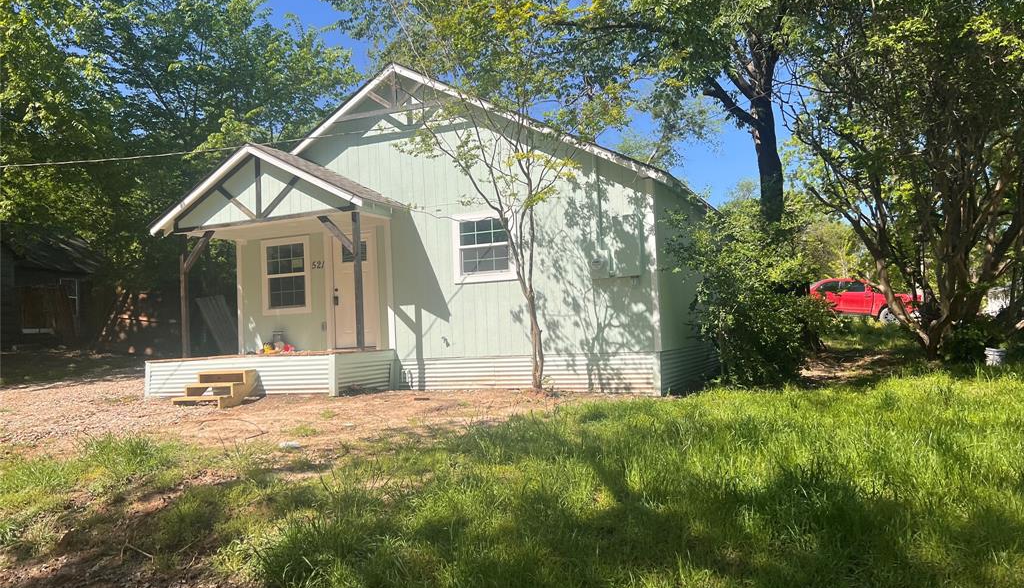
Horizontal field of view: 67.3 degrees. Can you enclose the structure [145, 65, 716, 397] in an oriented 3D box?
[{"bbox_3d":[-0.393,-0.900,15.481,8.812,5.227,9.916,-4,-3,23],"label":"structure"}]

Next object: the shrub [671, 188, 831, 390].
[{"bbox_3d":[3.861,-0.024,12.400,2.741,3.096,2.522,-3,-2,17],"label":"shrub"}]

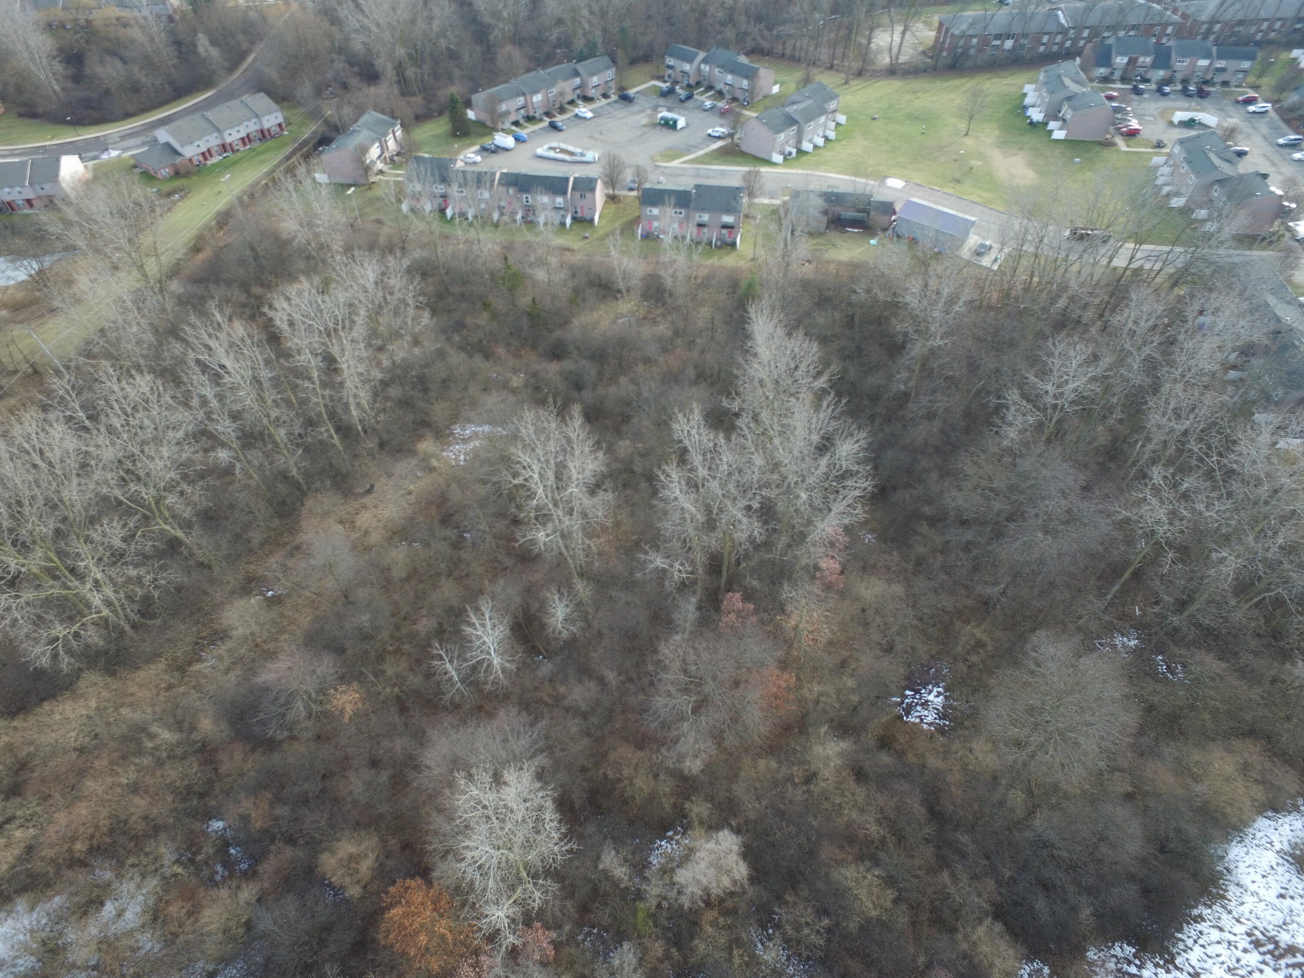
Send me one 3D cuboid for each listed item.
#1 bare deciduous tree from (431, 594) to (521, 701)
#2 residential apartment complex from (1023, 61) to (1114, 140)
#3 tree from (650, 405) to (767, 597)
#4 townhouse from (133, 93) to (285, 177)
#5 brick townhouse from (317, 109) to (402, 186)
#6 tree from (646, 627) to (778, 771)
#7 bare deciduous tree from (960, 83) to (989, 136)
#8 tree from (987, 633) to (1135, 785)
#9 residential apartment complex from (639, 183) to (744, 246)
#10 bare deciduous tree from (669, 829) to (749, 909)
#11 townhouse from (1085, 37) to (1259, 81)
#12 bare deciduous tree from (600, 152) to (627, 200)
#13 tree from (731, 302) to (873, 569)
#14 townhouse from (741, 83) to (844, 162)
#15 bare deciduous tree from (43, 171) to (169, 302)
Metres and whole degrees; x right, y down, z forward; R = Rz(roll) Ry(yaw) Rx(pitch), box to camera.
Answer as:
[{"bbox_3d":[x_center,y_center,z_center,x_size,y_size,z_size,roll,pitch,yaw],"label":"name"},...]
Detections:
[{"bbox_3d":[-16.940,15.490,72.200,7.500,13.500,6.500,-1,47,0],"label":"bare deciduous tree"},{"bbox_3d":[95.850,-90.170,173.300,13.000,7.600,27.800,7,48,7],"label":"residential apartment complex"},{"bbox_3d":[5.540,2.660,74.220,11.000,27.500,10.500,-1,47,0],"label":"tree"},{"bbox_3d":[-98.890,-79.200,167.420,11.690,7.770,32.200,26,52,23],"label":"townhouse"},{"bbox_3d":[-61.860,-73.490,161.750,9.730,7.630,19.670,6,47,6],"label":"brick townhouse"},{"bbox_3d":[5.720,19.210,70.440,12.000,10.500,12.000,-1,47,0],"label":"tree"},{"bbox_3d":[72.070,-84.890,169.240,5.800,10.900,5.800,0,46,0],"label":"bare deciduous tree"},{"bbox_3d":[36.270,20.050,68.130,12.200,13.200,13.400,0,46,0],"label":"tree"},{"bbox_3d":[7.980,-52.950,141.640,18.900,7.630,9.030,7,47,7],"label":"residential apartment complex"},{"bbox_3d":[4.770,31.640,62.680,6.600,5.500,6.100,0,46,0],"label":"bare deciduous tree"},{"bbox_3d":[128.630,-107.070,187.820,37.500,7.600,10.800,5,47,5],"label":"townhouse"},{"bbox_3d":[-7.400,-60.140,145.240,5.400,9.200,5.400,-1,47,0],"label":"bare deciduous tree"},{"bbox_3d":[14.430,-4.200,78.750,13.500,30.000,14.000,-1,47,0],"label":"tree"},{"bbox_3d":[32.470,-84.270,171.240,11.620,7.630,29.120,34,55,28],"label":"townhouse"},{"bbox_3d":[-84.840,-38.760,119.820,15.300,20.800,14.000,0,46,0],"label":"bare deciduous tree"}]

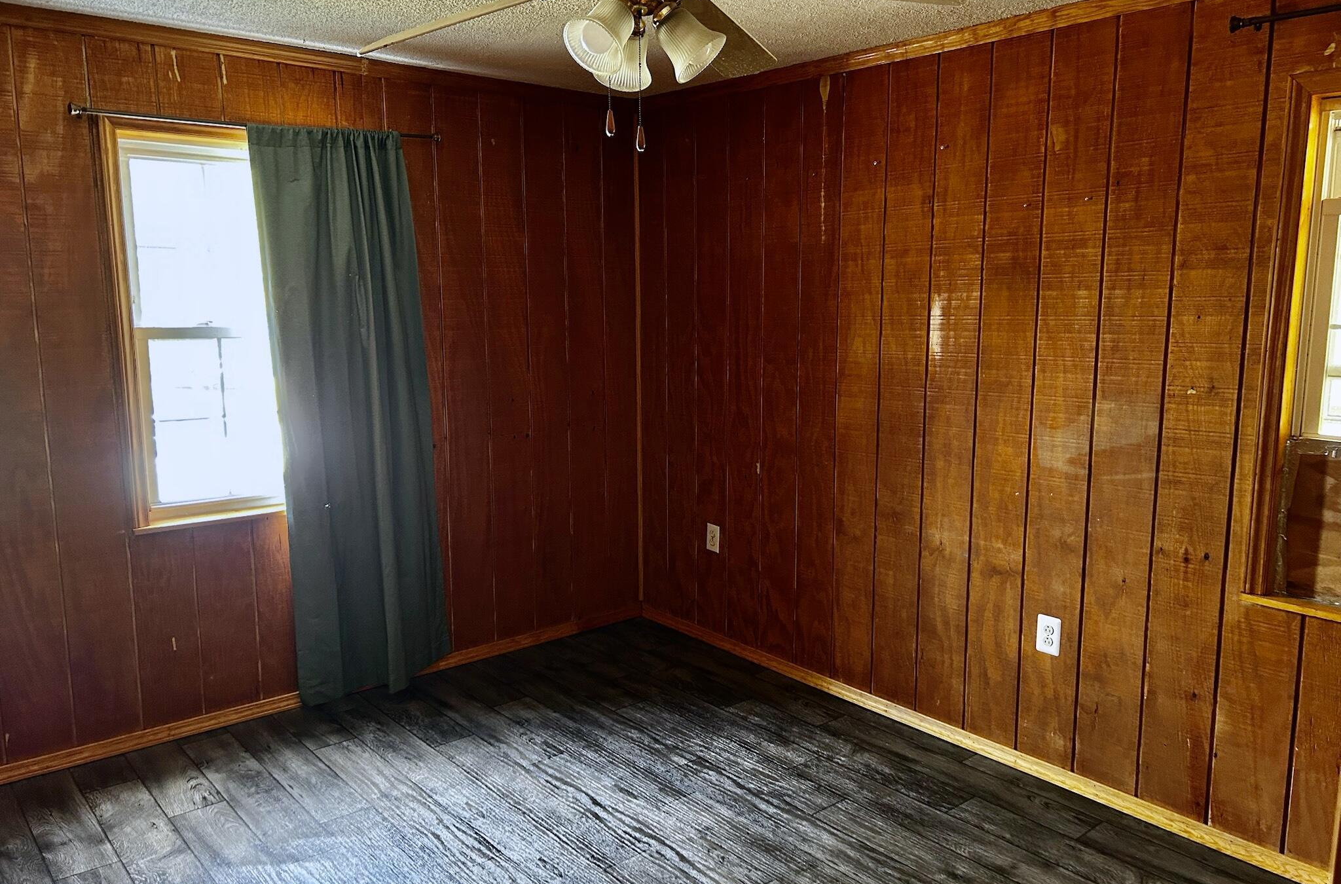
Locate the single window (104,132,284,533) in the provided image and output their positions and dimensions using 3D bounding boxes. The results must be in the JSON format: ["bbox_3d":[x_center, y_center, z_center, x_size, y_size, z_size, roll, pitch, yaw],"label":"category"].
[{"bbox_3d":[-1.485,-0.411,3.624,0.900,1.355,0.100,-7,11,-39],"label":"single window"}]

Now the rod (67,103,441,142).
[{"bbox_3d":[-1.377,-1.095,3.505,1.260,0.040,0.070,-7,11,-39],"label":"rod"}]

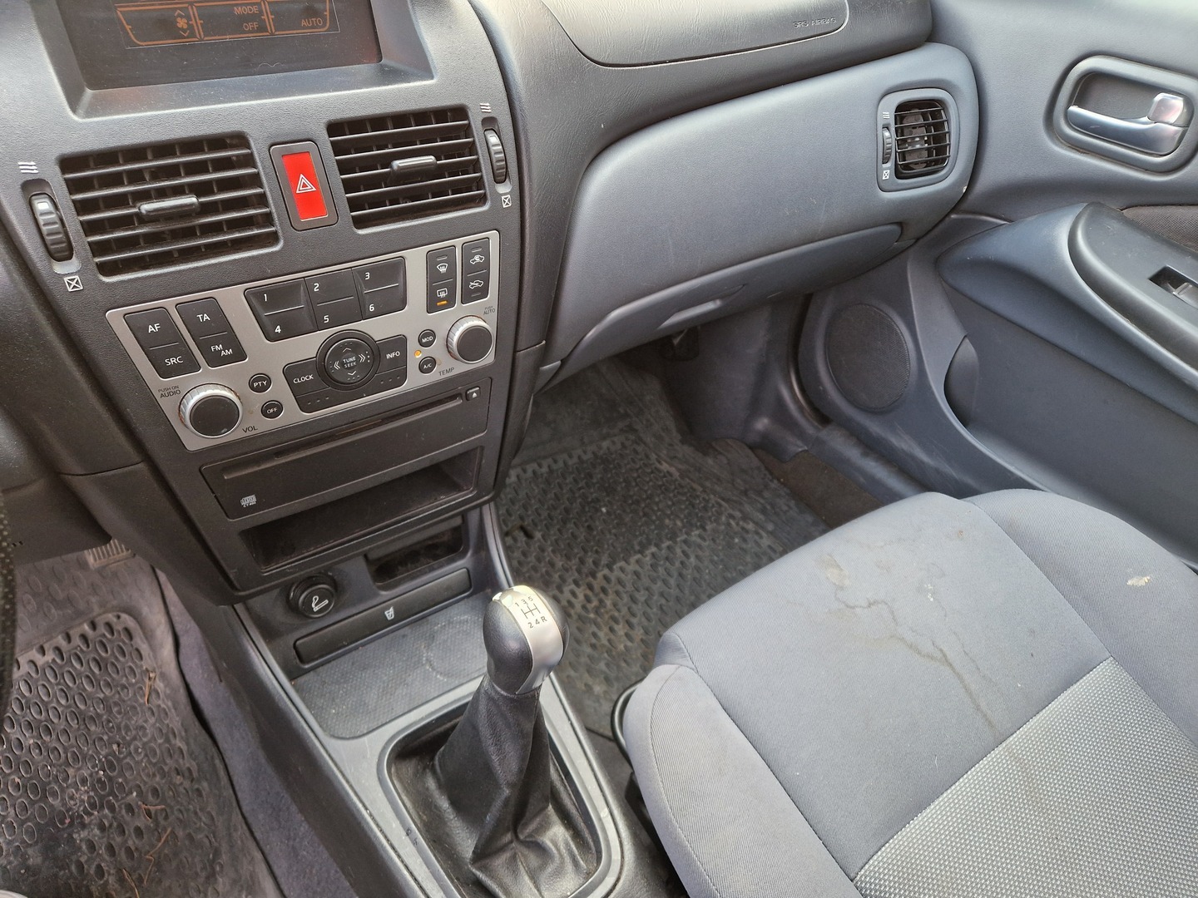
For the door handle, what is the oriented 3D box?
[{"bbox_3d":[0.472,-0.297,0.709,0.027,0.047,0.107,-20,42,-27],"label":"door handle"}]

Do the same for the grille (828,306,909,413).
[{"bbox_3d":[0.360,-0.125,1.072,0.015,0.148,0.148,-20,42,-27],"label":"grille"}]

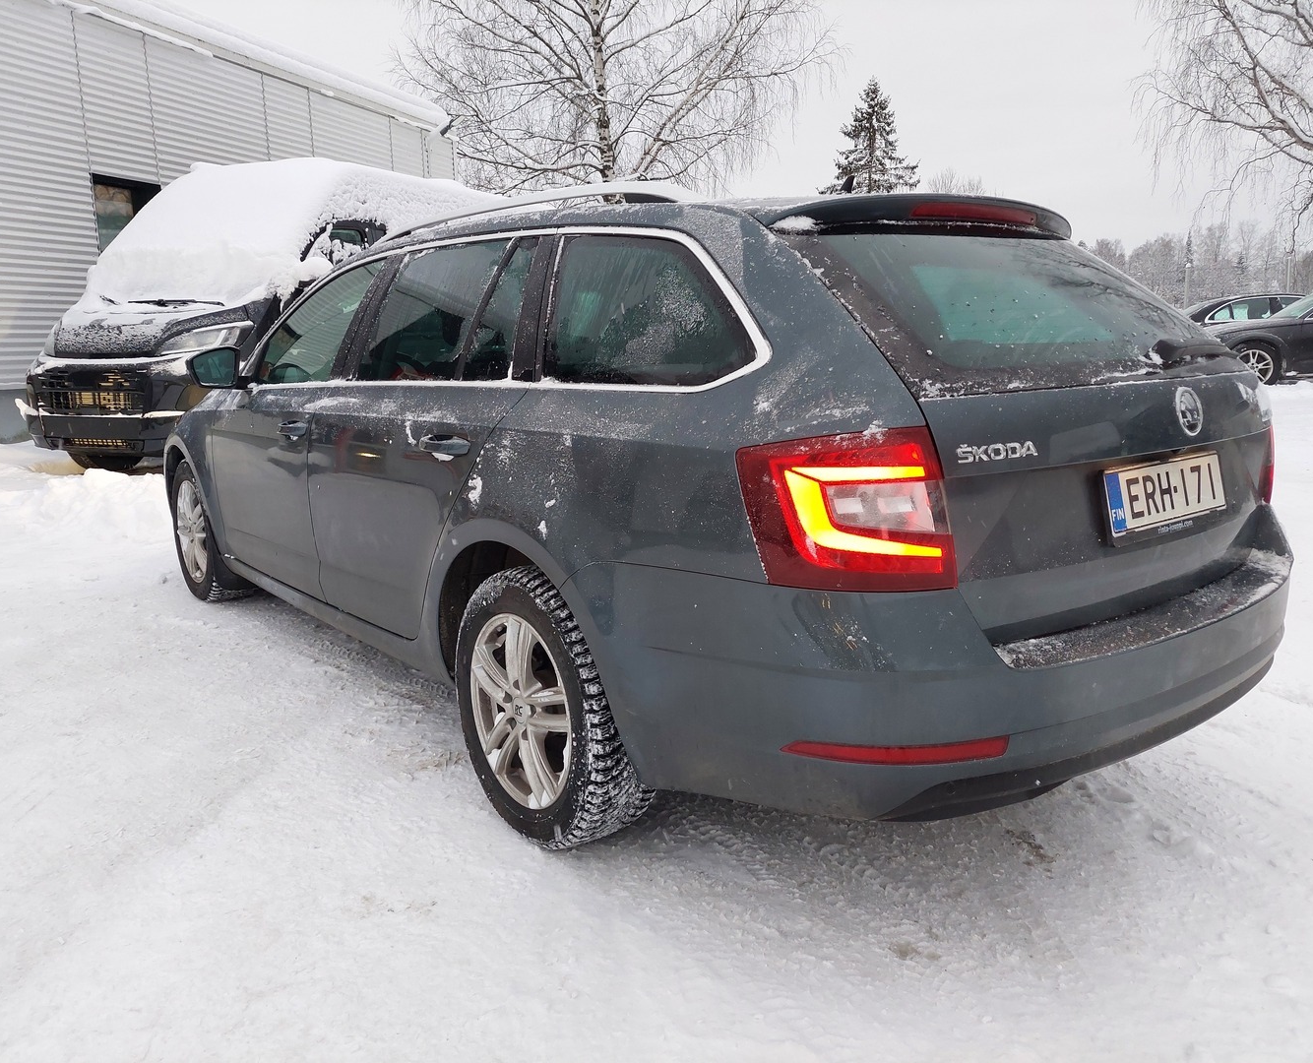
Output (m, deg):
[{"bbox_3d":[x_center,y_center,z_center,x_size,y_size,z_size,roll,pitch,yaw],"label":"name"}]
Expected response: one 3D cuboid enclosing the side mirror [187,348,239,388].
[{"bbox_3d":[-1.623,-0.601,3.742,0.200,0.150,0.120,-9,14,-37],"label":"side mirror"}]

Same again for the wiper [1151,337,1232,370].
[{"bbox_3d":[1.086,-0.357,2.076,0.370,0.075,0.065,-9,14,-37],"label":"wiper"}]

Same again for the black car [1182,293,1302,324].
[{"bbox_3d":[11.421,-3.605,18.752,4.850,1.500,1.870,-1,11,-5],"label":"black car"}]

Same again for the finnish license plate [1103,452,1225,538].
[{"bbox_3d":[0.984,-0.077,1.962,0.442,0.118,0.015,-9,1,-37],"label":"finnish license plate"}]

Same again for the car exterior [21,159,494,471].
[{"bbox_3d":[-3.115,-1.970,9.564,2.050,2.450,5.500,4,12,20],"label":"car exterior"}]

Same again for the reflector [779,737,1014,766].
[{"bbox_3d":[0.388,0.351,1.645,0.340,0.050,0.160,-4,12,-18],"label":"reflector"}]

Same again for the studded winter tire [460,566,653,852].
[{"bbox_3d":[-0.236,0.393,2.385,0.205,0.630,0.630,-9,14,-37],"label":"studded winter tire"}]

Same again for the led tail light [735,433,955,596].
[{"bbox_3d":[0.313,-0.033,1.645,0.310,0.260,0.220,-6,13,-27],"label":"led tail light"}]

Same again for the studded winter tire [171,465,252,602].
[{"bbox_3d":[-1.903,-0.012,4.447,0.205,0.630,0.630,-9,14,-37],"label":"studded winter tire"}]

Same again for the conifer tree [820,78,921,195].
[{"bbox_3d":[10.061,-14.494,47.030,5.400,11.950,5.400,0,11,0],"label":"conifer tree"}]

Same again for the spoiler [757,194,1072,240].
[{"bbox_3d":[0.642,-0.698,2.276,1.100,0.090,0.230,-9,14,-37],"label":"spoiler"}]

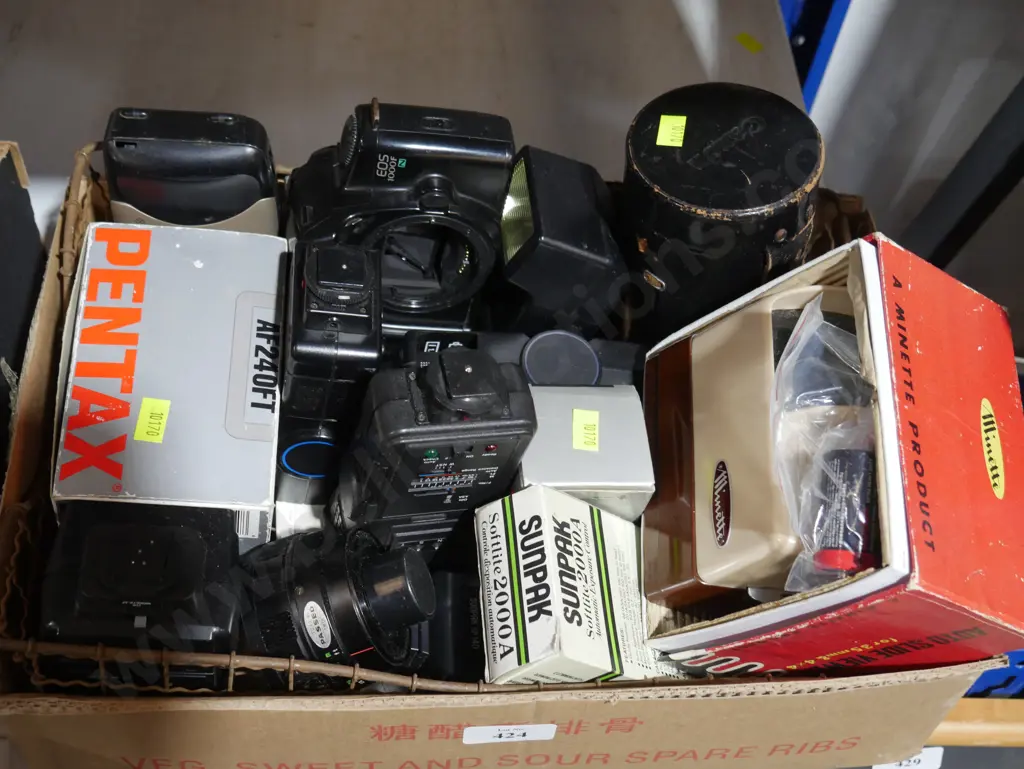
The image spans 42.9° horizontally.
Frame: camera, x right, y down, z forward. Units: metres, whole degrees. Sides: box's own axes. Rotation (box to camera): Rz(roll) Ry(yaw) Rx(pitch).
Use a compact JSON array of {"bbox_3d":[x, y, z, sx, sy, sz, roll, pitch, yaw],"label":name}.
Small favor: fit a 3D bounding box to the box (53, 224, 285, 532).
[{"bbox_3d":[-0.158,0.007,0.620,0.092,0.075,0.142,3,60,-11],"label":"box"}]

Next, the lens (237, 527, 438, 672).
[{"bbox_3d":[-0.068,0.089,0.522,0.072,0.061,0.061,-25,53,15],"label":"lens"}]

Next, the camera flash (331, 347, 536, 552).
[{"bbox_3d":[-0.037,0.018,0.559,0.070,0.110,0.055,-3,59,-16],"label":"camera flash"}]

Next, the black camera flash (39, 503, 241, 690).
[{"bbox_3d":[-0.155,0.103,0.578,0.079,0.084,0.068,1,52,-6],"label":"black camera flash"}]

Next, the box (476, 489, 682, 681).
[{"bbox_3d":[0.036,0.104,0.612,0.040,0.106,0.081,-27,54,32],"label":"box"}]

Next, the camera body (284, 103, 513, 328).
[{"bbox_3d":[-0.062,-0.072,0.654,0.100,0.148,0.067,4,48,-11],"label":"camera body"}]

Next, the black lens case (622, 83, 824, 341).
[{"bbox_3d":[0.102,-0.070,0.684,0.096,0.145,0.096,0,53,0],"label":"black lens case"}]

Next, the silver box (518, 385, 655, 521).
[{"bbox_3d":[0.034,0.050,0.639,0.059,0.090,0.060,-2,53,-2],"label":"silver box"}]

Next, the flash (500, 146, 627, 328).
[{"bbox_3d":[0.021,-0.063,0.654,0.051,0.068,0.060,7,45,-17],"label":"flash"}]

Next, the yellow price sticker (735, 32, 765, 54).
[{"bbox_3d":[0.175,-0.252,0.960,0.012,0.001,0.022,-29,58,-20],"label":"yellow price sticker"}]

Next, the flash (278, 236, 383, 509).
[{"bbox_3d":[-0.083,-0.009,0.580,0.042,0.116,0.058,5,53,-13],"label":"flash"}]

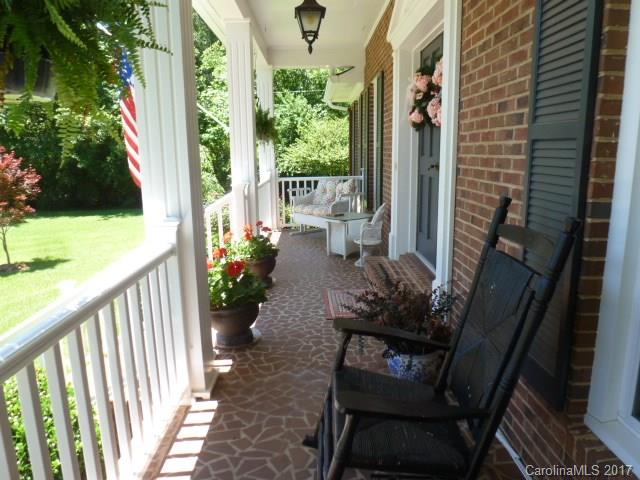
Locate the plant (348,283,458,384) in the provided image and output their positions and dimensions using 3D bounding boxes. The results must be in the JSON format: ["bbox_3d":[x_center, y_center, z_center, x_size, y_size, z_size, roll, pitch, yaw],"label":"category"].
[{"bbox_3d":[0.462,0.558,2.695,0.560,0.610,0.500,-1,11,-1],"label":"plant"}]

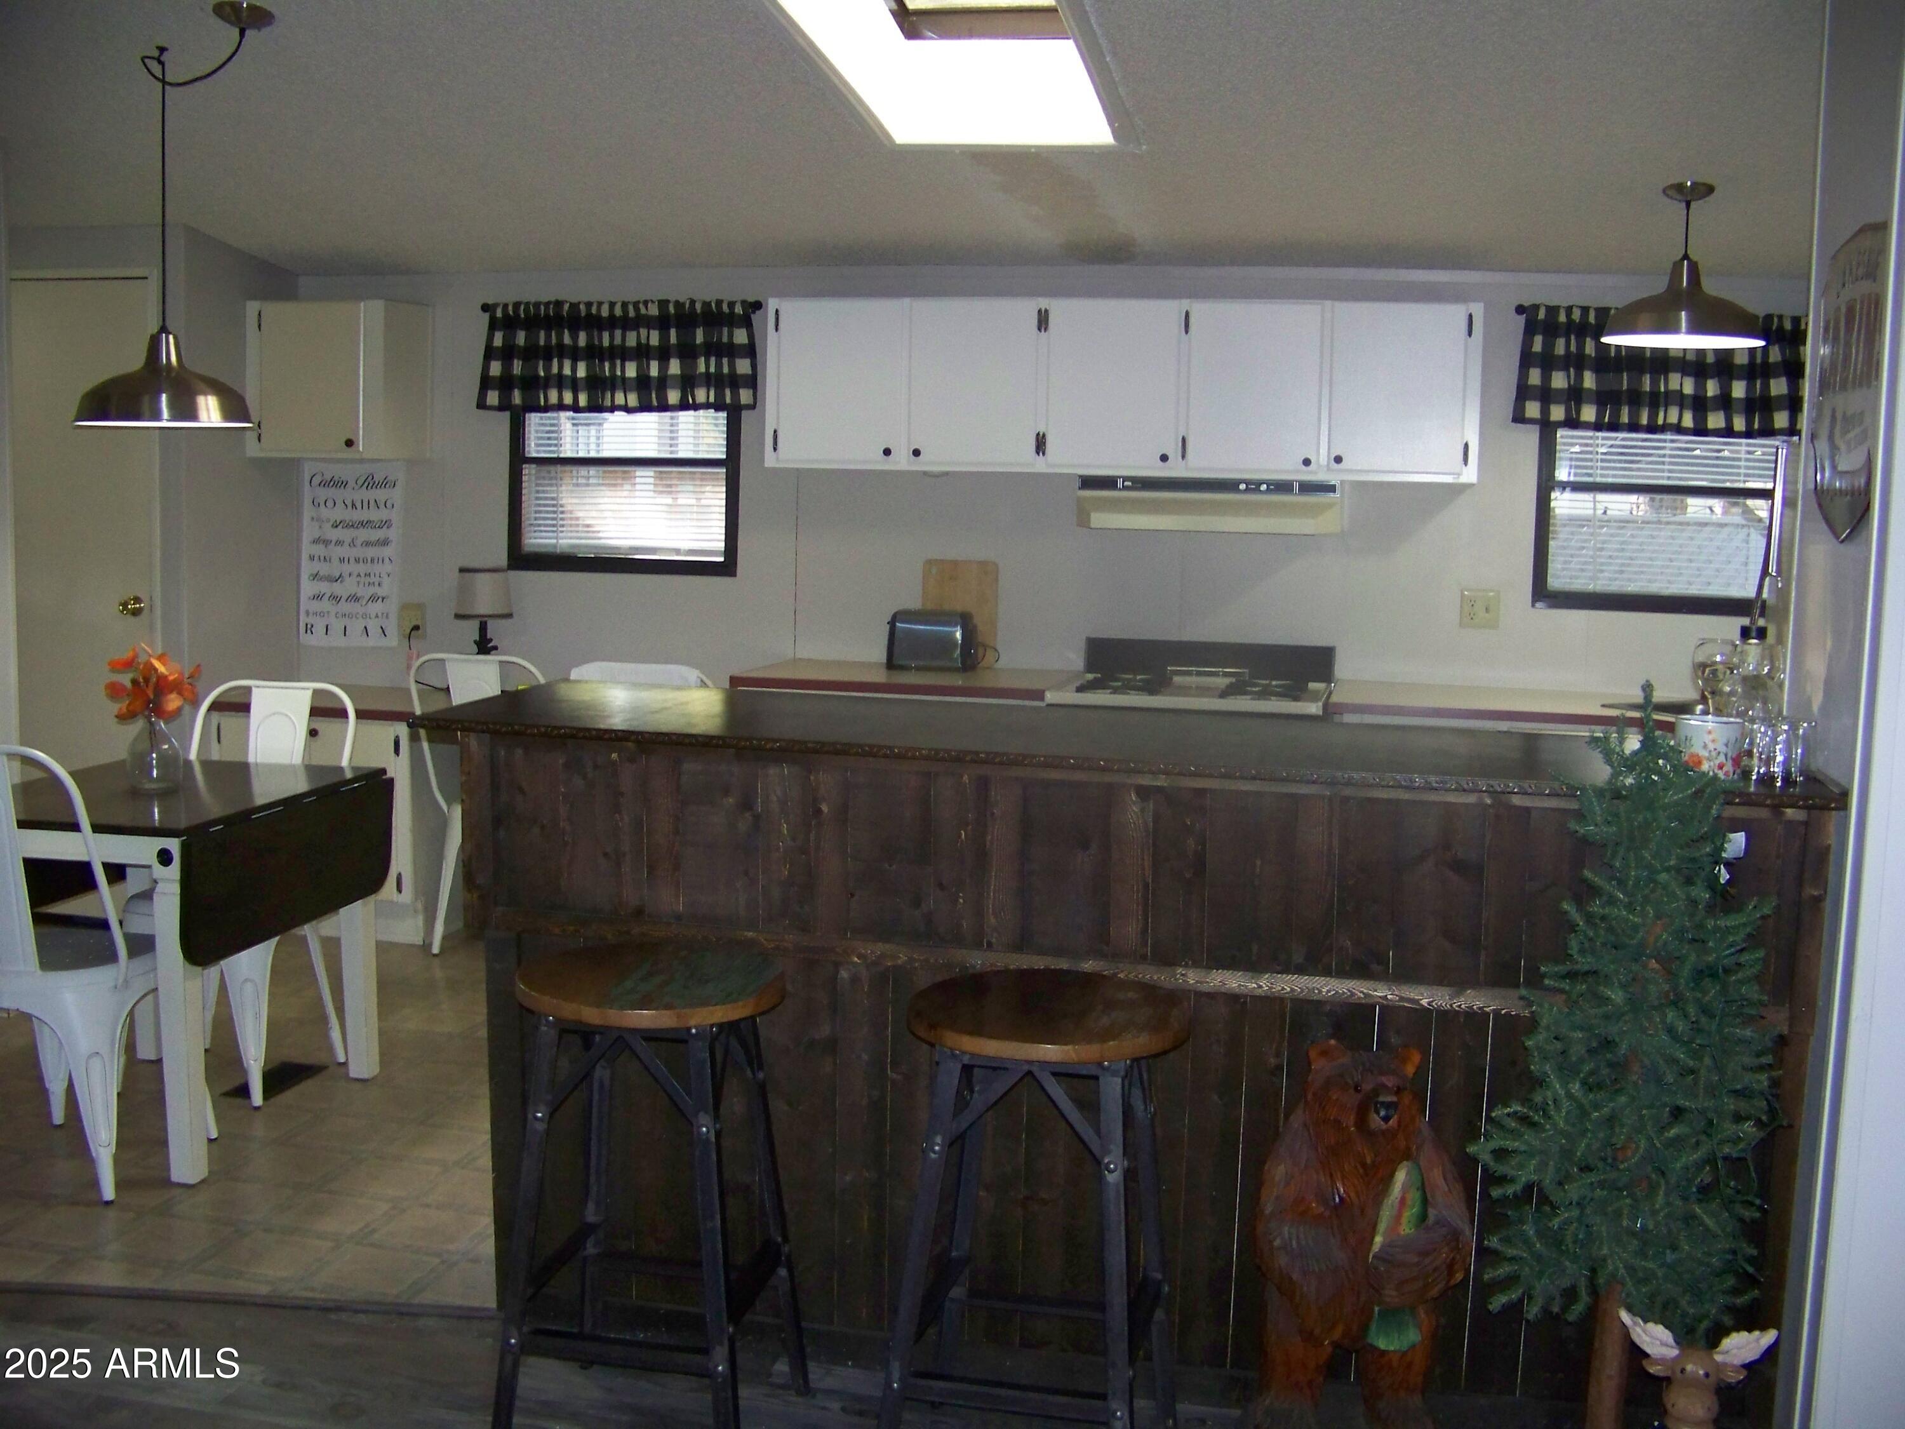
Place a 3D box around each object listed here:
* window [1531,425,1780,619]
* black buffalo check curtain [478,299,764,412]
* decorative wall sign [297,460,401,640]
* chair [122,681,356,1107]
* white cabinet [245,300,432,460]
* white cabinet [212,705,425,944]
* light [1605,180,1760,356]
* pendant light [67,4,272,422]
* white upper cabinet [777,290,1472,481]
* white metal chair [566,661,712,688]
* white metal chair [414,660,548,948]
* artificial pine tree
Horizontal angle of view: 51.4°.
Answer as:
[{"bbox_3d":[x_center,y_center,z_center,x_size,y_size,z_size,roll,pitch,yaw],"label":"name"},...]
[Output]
[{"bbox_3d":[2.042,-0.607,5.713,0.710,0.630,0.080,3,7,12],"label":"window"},{"bbox_3d":[-1.056,-1.132,6.234,0.950,0.357,0.090,3,7,11],"label":"black buffalo check curtain"},{"bbox_3d":[-1.992,-0.527,6.544,0.365,0.605,0.015,3,7,11],"label":"decorative wall sign"},{"bbox_3d":[-1.737,0.408,4.744,0.445,0.930,0.510,3,7,11],"label":"chair"},{"bbox_3d":[-1.991,-1.080,6.435,0.495,0.500,0.310,3,7,12],"label":"white cabinet"},{"bbox_3d":[-1.937,0.314,6.456,0.755,0.740,0.540,3,7,12],"label":"white cabinet"},{"bbox_3d":[1.780,-1.084,4.805,0.400,0.385,0.400,3,7,12],"label":"light"},{"bbox_3d":[-1.635,-1.048,4.276,0.540,0.870,0.430,3,7,12],"label":"pendant light"},{"bbox_3d":[0.493,-0.966,5.881,2.090,0.505,0.310,3,7,12],"label":"white upper cabinet"},{"bbox_3d":[-0.869,0.296,6.004,0.450,0.925,0.500,3,7,11],"label":"white metal chair"},{"bbox_3d":[-1.384,0.262,6.219,0.460,0.930,0.500,3,7,12],"label":"white metal chair"},{"bbox_3d":[0.939,0.575,2.785,0.430,1.250,0.410,3,7,12],"label":"artificial pine tree"}]

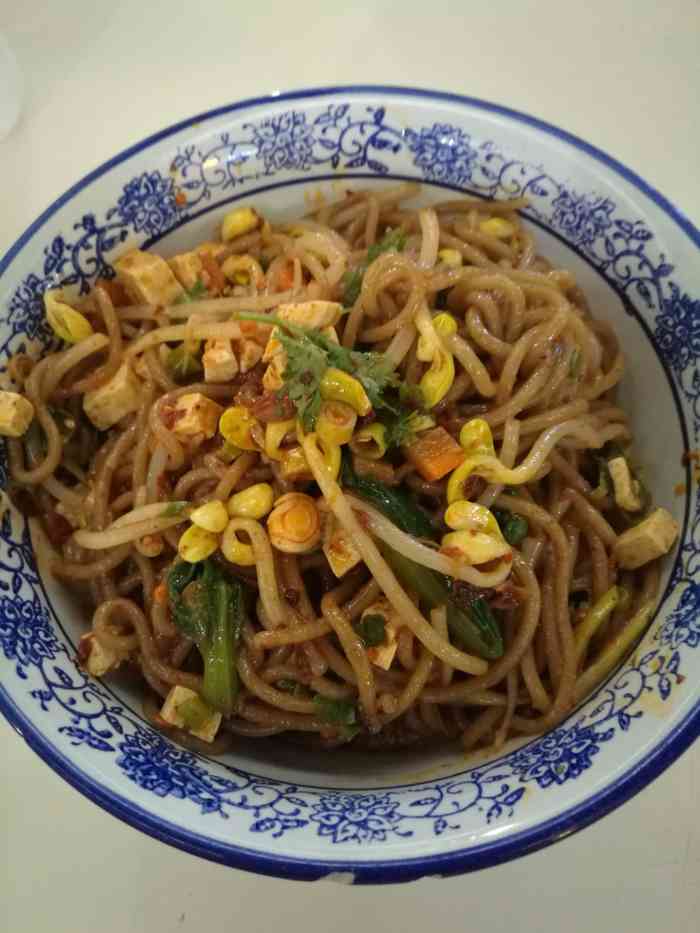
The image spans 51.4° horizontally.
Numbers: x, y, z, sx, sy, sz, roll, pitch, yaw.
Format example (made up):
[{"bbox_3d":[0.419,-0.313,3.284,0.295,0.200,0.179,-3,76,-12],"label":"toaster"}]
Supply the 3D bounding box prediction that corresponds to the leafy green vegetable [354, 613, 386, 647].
[{"bbox_3d":[0.005,0.042,0.188,0.008,0.004,0.008,0,67,1],"label":"leafy green vegetable"}]

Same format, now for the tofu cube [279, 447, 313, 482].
[{"bbox_3d":[-0.015,-0.001,0.201,0.009,0.008,0.009,-8,68,-2],"label":"tofu cube"}]

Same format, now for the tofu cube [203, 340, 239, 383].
[{"bbox_3d":[-0.039,-0.031,0.217,0.009,0.010,0.009,6,68,4],"label":"tofu cube"}]

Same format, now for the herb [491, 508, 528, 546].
[{"bbox_3d":[0.042,0.016,0.191,0.009,0.005,0.009,4,67,2],"label":"herb"}]

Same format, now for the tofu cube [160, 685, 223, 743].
[{"bbox_3d":[-0.043,0.068,0.198,0.015,0.009,0.009,24,70,11],"label":"tofu cube"}]

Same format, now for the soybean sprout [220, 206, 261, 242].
[{"bbox_3d":[-0.034,-0.076,0.228,0.011,0.008,0.008,-25,69,-10],"label":"soybean sprout"}]

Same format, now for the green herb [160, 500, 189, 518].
[{"bbox_3d":[-0.048,0.012,0.202,0.008,0.003,0.004,-20,68,-6],"label":"green herb"}]

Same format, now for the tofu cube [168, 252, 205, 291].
[{"bbox_3d":[-0.055,-0.065,0.243,0.011,0.010,0.011,-20,68,-7],"label":"tofu cube"}]

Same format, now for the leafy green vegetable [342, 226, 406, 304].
[{"bbox_3d":[0.007,-0.061,0.224,0.011,0.008,0.025,31,71,13],"label":"leafy green vegetable"}]

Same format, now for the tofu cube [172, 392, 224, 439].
[{"bbox_3d":[-0.043,-0.014,0.202,0.011,0.010,0.010,22,69,9],"label":"tofu cube"}]

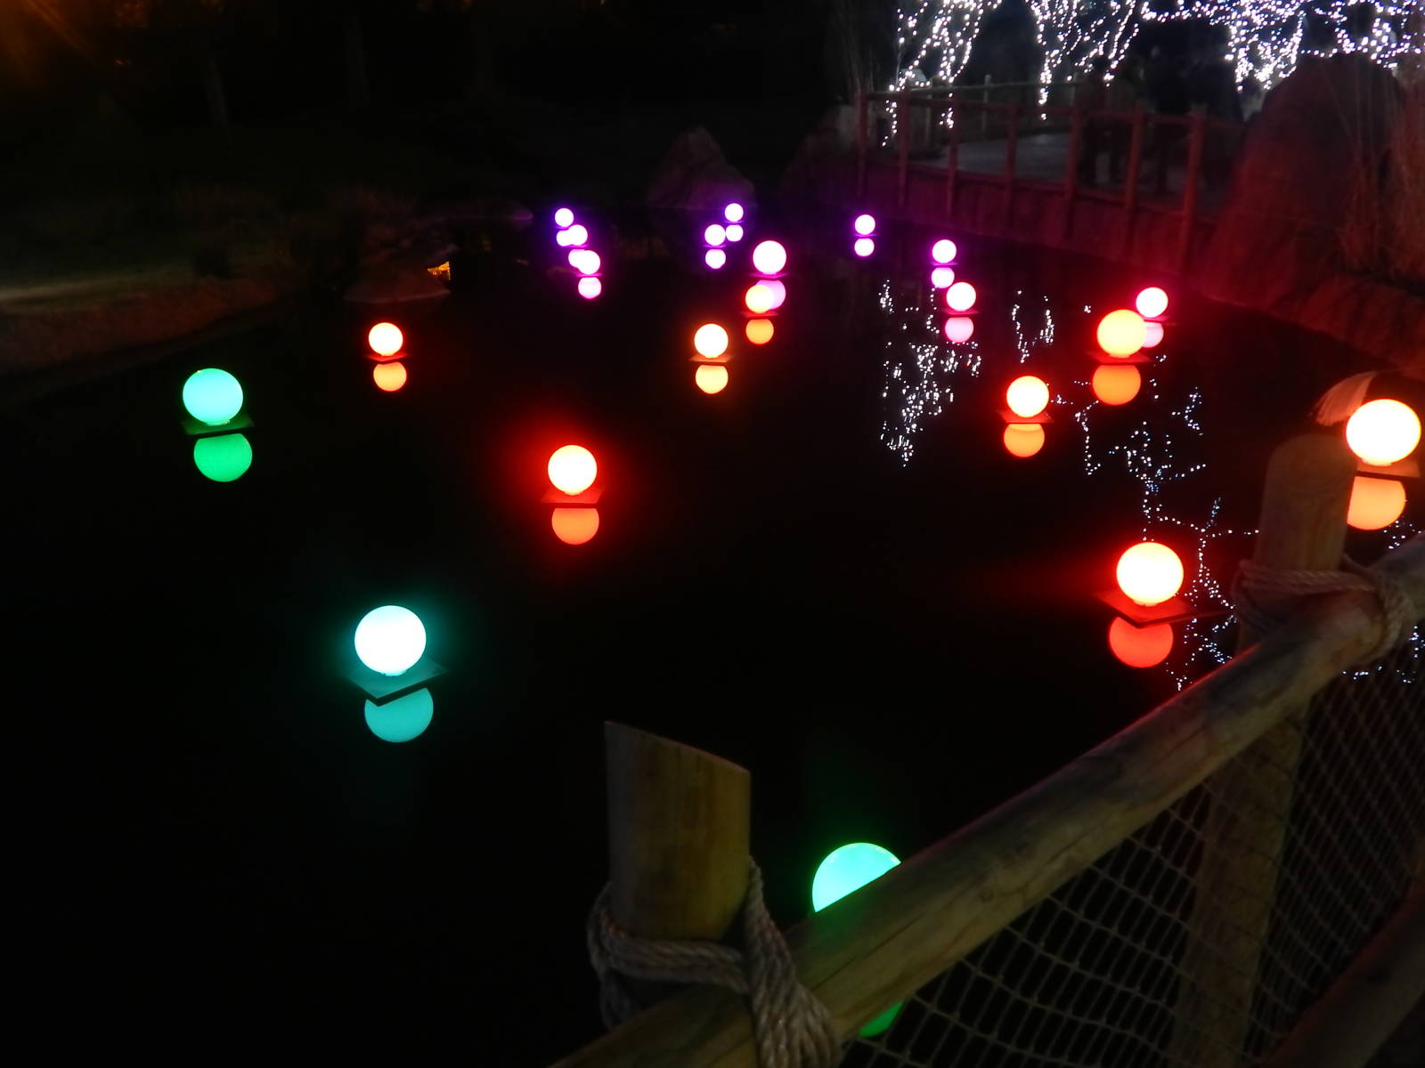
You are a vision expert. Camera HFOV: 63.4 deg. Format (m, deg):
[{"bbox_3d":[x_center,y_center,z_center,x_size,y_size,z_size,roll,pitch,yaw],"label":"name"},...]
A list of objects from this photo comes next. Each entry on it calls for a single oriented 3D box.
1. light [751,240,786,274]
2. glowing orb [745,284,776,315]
[{"bbox_3d":[0.714,-3.458,14.415,0.400,0.400,0.400,-1,22,0],"label":"light"},{"bbox_3d":[0.437,-2.189,10.739,0.250,0.256,0.250,-1,21,0],"label":"glowing orb"}]

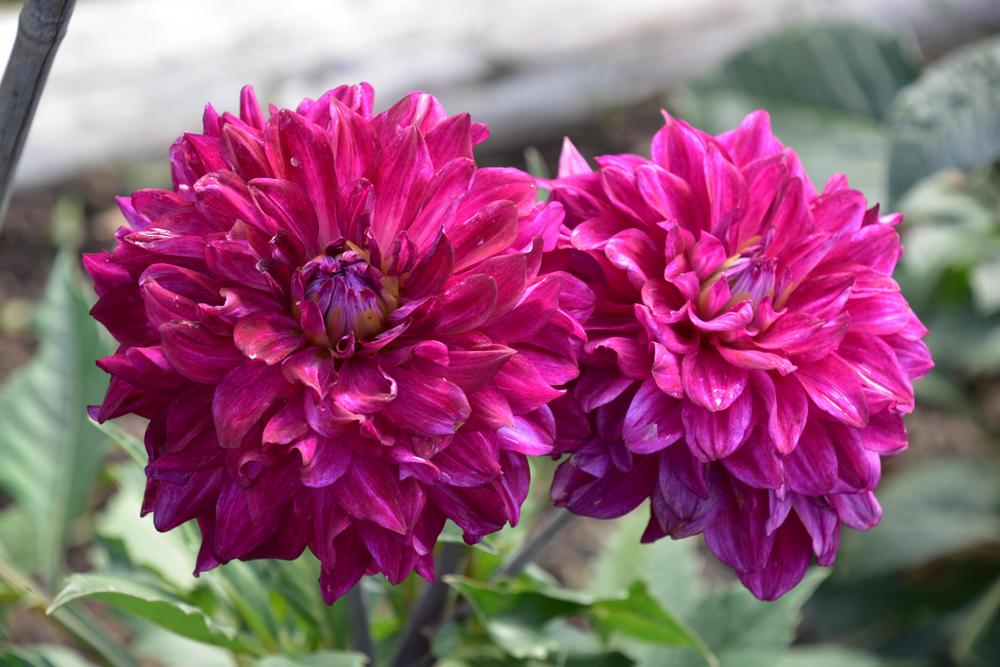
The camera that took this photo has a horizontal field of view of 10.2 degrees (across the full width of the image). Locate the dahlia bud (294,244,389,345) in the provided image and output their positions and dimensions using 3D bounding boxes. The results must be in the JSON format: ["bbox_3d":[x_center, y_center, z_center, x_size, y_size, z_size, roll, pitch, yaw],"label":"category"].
[{"bbox_3d":[-0.045,-0.010,1.600,0.025,0.025,0.025,-2,56,2],"label":"dahlia bud"}]

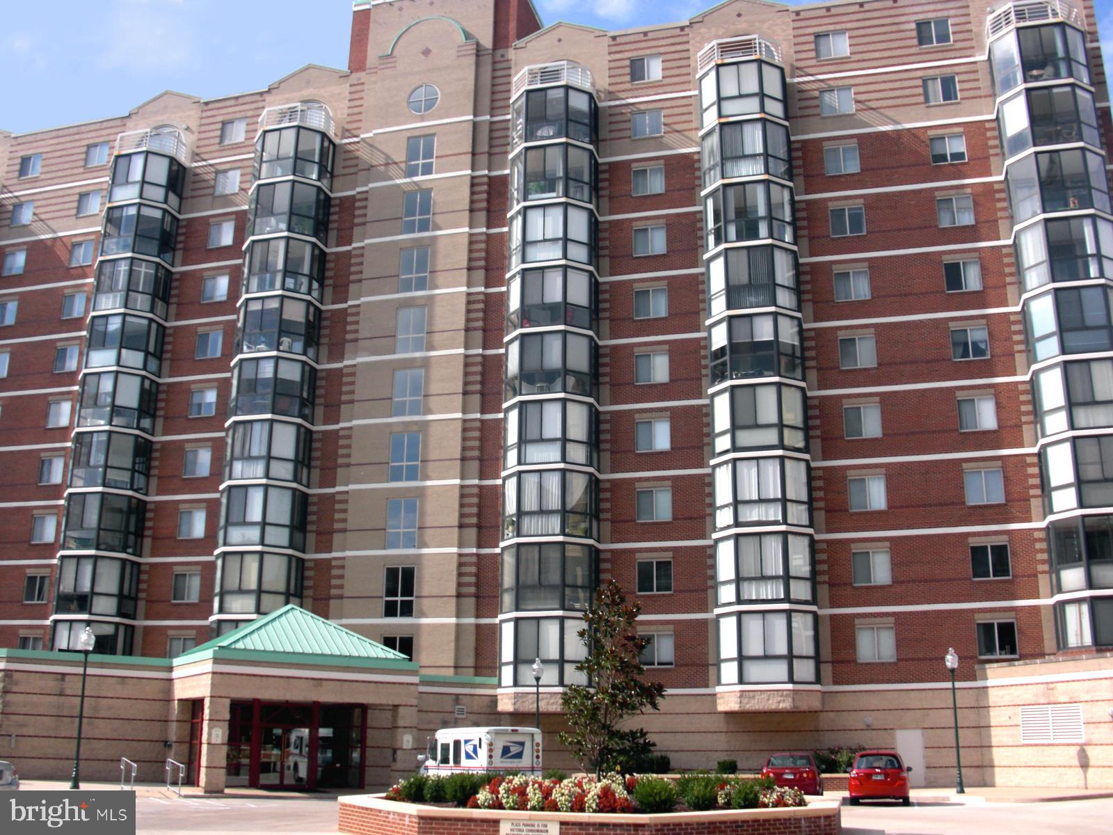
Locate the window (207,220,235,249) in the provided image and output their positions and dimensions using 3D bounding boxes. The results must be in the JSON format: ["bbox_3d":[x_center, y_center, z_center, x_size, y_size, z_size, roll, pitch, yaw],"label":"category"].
[{"bbox_3d":[-15.335,-8.387,53.009,1.350,1.240,0.140,-4,-17,15],"label":"window"}]

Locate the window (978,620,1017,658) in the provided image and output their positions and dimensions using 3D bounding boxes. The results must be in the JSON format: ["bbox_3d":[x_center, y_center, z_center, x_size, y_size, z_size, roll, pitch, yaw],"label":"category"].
[{"bbox_3d":[15.207,7.640,39.910,1.365,1.267,0.150,-4,-17,15],"label":"window"}]

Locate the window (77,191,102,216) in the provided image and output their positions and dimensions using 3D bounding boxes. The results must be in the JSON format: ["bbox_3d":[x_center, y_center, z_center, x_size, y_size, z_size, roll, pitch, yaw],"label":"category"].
[{"bbox_3d":[-22.600,-10.352,56.051,1.350,1.240,0.140,-4,-17,15],"label":"window"}]

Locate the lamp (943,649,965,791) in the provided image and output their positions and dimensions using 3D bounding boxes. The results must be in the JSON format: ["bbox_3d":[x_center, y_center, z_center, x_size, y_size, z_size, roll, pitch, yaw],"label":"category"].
[{"bbox_3d":[12.172,9.209,35.275,0.420,4.491,0.420,-4,-17,15],"label":"lamp"}]

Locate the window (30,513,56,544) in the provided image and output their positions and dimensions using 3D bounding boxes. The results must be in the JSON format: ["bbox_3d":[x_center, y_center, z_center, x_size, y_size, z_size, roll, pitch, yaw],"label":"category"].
[{"bbox_3d":[-22.991,4.962,51.930,1.340,1.290,0.150,-4,-17,15],"label":"window"}]

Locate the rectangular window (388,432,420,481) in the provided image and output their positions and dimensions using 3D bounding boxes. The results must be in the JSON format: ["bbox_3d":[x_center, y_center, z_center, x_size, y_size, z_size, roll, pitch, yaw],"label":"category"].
[{"bbox_3d":[-6.175,1.615,47.280,1.337,2.048,0.150,-4,-17,15],"label":"rectangular window"}]

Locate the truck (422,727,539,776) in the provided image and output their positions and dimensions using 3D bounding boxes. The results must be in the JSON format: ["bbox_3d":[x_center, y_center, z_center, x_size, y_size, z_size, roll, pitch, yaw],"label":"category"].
[{"bbox_3d":[-2.445,10.422,34.857,1.980,2.150,4.450,12,-20,-33],"label":"truck"}]

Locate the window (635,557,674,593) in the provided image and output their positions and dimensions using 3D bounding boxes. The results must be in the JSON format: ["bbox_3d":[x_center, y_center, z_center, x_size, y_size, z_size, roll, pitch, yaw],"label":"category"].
[{"bbox_3d":[3.749,6.039,44.170,1.390,1.290,0.130,-4,-17,15],"label":"window"}]

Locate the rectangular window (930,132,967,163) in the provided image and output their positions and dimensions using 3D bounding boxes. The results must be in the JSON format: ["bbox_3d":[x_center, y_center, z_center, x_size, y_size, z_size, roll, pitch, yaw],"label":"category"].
[{"bbox_3d":[15.292,-10.494,45.137,1.340,1.230,0.120,-4,-17,15],"label":"rectangular window"}]

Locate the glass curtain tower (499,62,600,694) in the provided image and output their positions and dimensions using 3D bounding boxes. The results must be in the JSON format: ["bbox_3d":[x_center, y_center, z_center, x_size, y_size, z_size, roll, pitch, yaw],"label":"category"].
[{"bbox_3d":[-0.346,-2.170,46.288,3.820,25.913,2.120,-4,-17,15],"label":"glass curtain tower"}]

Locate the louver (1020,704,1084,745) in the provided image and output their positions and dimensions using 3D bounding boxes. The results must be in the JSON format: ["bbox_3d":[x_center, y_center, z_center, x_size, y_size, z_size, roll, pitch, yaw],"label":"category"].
[{"bbox_3d":[15.683,9.712,36.626,0.120,1.240,2.380,9,-18,-26],"label":"louver"}]

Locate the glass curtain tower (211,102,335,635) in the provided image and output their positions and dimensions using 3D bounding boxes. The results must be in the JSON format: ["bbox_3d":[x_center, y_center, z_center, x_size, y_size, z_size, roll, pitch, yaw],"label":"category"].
[{"bbox_3d":[-12.211,-1.482,49.077,3.550,26.000,2.150,-4,-17,15],"label":"glass curtain tower"}]

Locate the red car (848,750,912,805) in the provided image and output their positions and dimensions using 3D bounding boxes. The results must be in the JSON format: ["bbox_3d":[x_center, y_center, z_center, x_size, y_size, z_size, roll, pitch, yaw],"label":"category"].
[{"bbox_3d":[9.370,10.398,33.499,1.700,1.525,4.000,-4,-17,15],"label":"red car"}]

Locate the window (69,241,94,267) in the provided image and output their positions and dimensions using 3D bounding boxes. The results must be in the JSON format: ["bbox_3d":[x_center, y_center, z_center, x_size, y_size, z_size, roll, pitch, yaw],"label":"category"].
[{"bbox_3d":[-22.966,-7.929,55.993,1.357,1.304,0.120,-4,-17,15],"label":"window"}]

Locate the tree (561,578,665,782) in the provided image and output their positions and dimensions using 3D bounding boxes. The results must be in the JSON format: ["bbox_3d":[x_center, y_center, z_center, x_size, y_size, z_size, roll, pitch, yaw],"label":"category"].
[{"bbox_3d":[0.993,4.845,20.860,1.942,3.972,1.884,-4,-17,15],"label":"tree"}]

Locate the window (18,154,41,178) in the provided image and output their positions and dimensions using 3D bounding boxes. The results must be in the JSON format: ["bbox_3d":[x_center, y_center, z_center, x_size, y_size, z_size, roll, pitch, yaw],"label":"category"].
[{"bbox_3d":[-26.844,-12.802,58.968,1.357,1.304,0.120,-4,-17,15],"label":"window"}]

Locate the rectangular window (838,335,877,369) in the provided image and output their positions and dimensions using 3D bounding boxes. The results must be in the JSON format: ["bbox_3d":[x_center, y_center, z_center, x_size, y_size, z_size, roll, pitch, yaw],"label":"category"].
[{"bbox_3d":[11.393,-2.482,43.770,1.340,1.230,0.120,-4,-17,15],"label":"rectangular window"}]

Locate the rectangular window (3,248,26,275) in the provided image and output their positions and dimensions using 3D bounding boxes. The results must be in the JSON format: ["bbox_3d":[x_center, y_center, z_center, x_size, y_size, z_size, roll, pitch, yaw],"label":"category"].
[{"bbox_3d":[-26.683,-7.614,56.965,1.340,1.290,0.150,-4,-17,15],"label":"rectangular window"}]

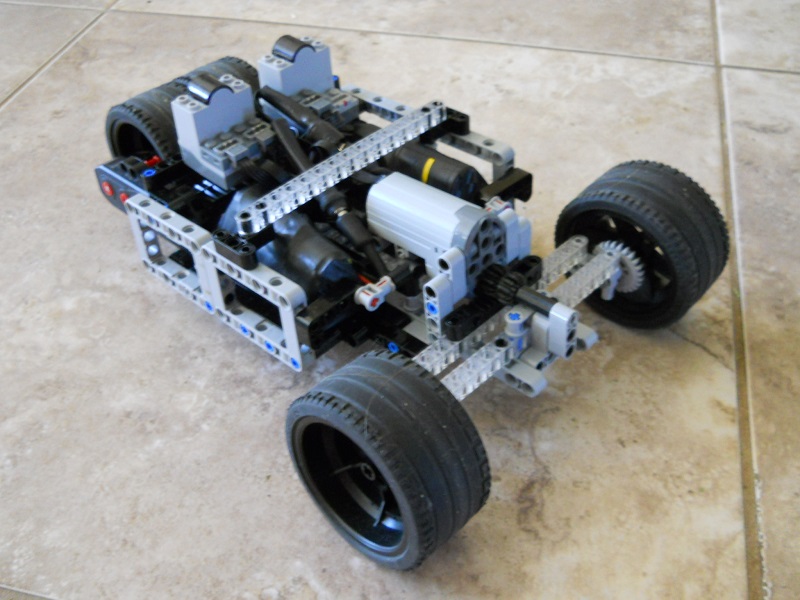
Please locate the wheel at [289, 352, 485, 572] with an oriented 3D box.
[{"bbox_3d":[-0.005,0.055,0.298,0.036,0.069,0.069,-33,51,-32],"label":"wheel"}]

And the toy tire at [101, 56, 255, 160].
[{"bbox_3d":[-0.105,-0.083,0.453,0.069,0.069,0.072,31,51,31],"label":"toy tire"}]

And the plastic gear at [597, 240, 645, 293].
[{"bbox_3d":[0.094,-0.014,0.374,0.026,0.026,0.007,31,52,30],"label":"plastic gear"}]

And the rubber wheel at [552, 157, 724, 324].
[{"bbox_3d":[0.108,-0.024,0.385,0.069,0.069,0.036,31,53,30],"label":"rubber wheel"}]

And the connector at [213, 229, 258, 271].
[{"bbox_3d":[-0.065,-0.020,0.336,0.024,0.008,0.008,29,50,33],"label":"connector"}]

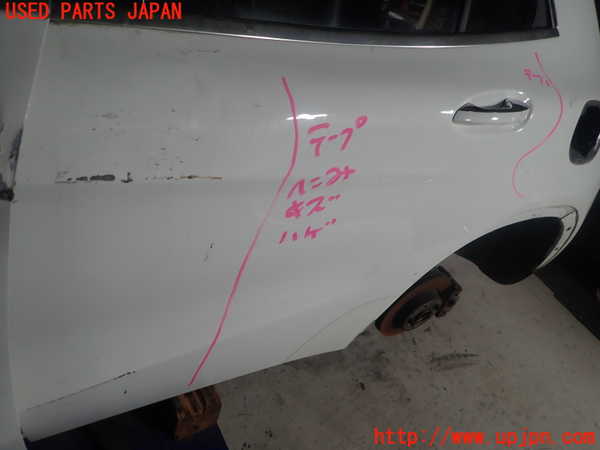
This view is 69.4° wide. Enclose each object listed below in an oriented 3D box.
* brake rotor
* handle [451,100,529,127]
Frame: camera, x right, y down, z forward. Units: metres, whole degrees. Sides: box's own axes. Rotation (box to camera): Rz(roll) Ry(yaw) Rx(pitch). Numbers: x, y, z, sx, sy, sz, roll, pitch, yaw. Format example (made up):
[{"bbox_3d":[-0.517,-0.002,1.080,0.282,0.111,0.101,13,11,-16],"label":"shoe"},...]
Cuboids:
[{"bbox_3d":[0.366,0.256,1.325,0.288,0.288,0.060,-4,46,-35],"label":"brake rotor"},{"bbox_3d":[0.325,-0.191,0.735,0.212,0.038,0.045,-11,50,-39],"label":"handle"}]

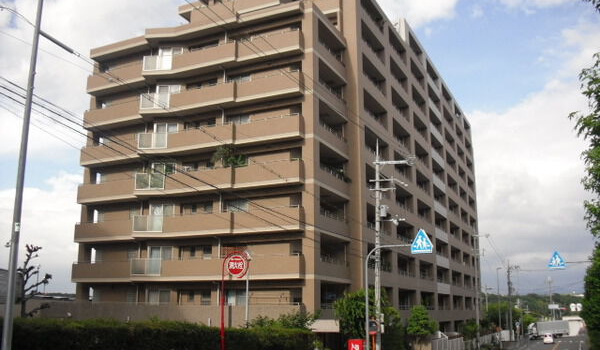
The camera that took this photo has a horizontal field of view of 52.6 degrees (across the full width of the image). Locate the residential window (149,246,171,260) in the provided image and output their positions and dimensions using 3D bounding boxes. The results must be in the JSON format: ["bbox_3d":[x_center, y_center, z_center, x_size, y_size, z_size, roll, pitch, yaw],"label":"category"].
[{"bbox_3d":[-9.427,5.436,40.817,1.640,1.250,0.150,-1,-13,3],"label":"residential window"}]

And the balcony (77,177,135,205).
[{"bbox_3d":[-13.557,1.280,44.204,5.900,1.450,1.300,-6,-14,24],"label":"balcony"}]

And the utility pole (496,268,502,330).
[{"bbox_3d":[20.366,13.409,61.560,0.400,8.079,0.250,0,-13,0],"label":"utility pole"}]

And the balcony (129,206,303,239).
[{"bbox_3d":[-5.349,3.151,39.315,12.050,1.420,1.750,-6,-14,24],"label":"balcony"}]

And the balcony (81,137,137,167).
[{"bbox_3d":[-13.557,-1.547,44.851,5.900,1.450,1.300,-6,-14,24],"label":"balcony"}]

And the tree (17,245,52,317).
[{"bbox_3d":[-12.480,5.681,28.454,1.750,4.900,1.700,0,-13,0],"label":"tree"}]

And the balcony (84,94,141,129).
[{"bbox_3d":[-13.285,-4.325,44.990,5.550,1.550,1.600,-6,-14,24],"label":"balcony"}]

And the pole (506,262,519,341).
[{"bbox_3d":[29.836,17.753,85.187,1.600,10.860,0.700,0,-13,0],"label":"pole"}]

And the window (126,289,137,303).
[{"bbox_3d":[-11.715,8.424,42.228,0.850,1.150,0.150,-6,-14,24],"label":"window"}]

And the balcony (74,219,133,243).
[{"bbox_3d":[-13.213,4.112,43.082,5.650,1.450,1.600,-6,-14,24],"label":"balcony"}]

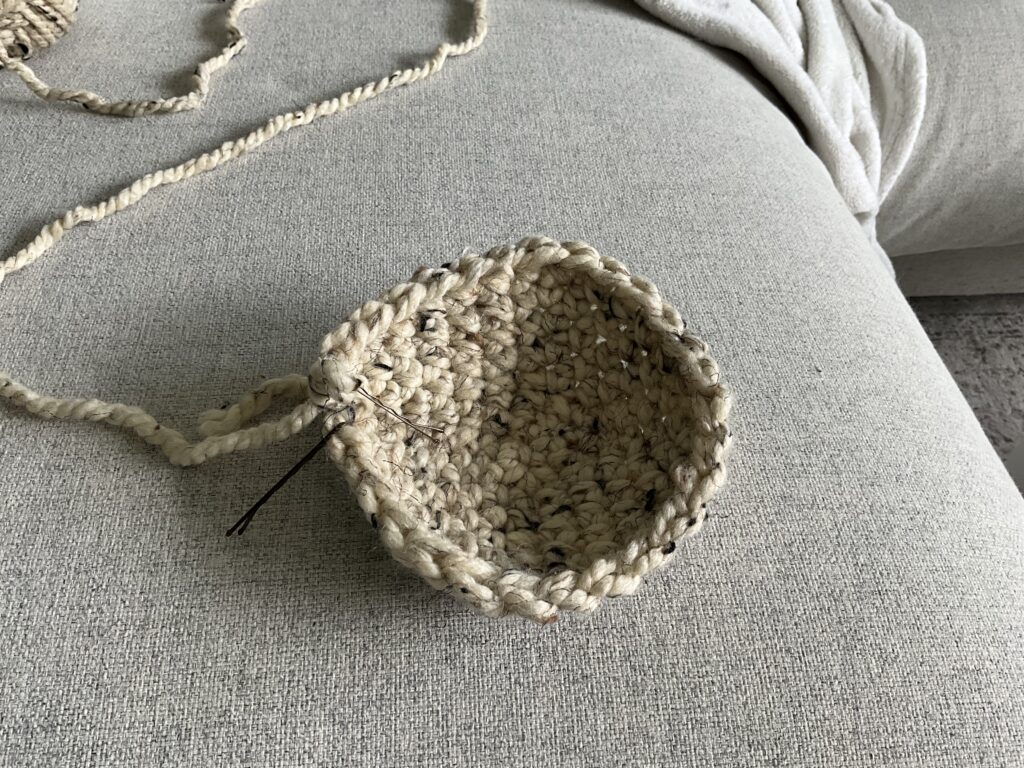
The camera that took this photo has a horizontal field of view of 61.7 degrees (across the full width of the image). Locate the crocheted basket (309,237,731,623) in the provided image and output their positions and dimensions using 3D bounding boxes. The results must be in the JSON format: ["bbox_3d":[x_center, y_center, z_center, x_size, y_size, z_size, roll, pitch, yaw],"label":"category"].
[{"bbox_3d":[0.002,0.015,0.265,0.120,0.054,0.128,4,50,0],"label":"crocheted basket"}]

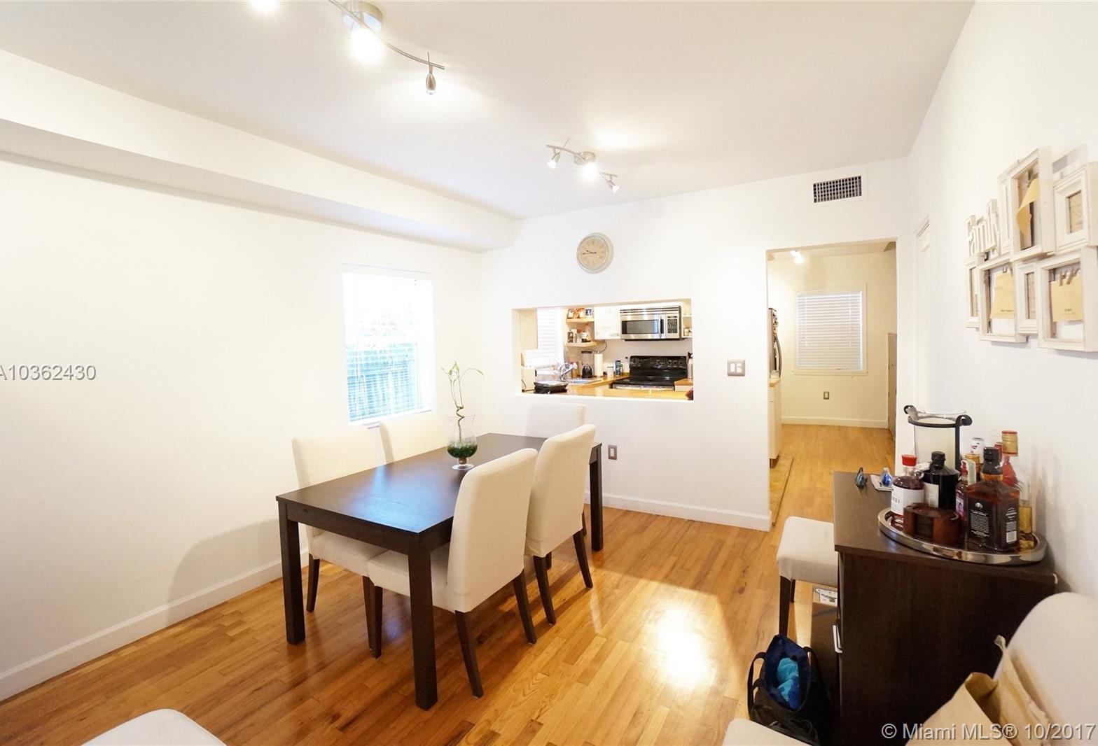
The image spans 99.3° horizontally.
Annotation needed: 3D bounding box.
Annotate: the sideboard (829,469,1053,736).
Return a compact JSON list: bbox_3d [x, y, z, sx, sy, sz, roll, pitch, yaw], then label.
[{"bbox_3d":[1.043,0.854,1.344,0.385,0.930,0.680,0,5,31],"label":"sideboard"}]

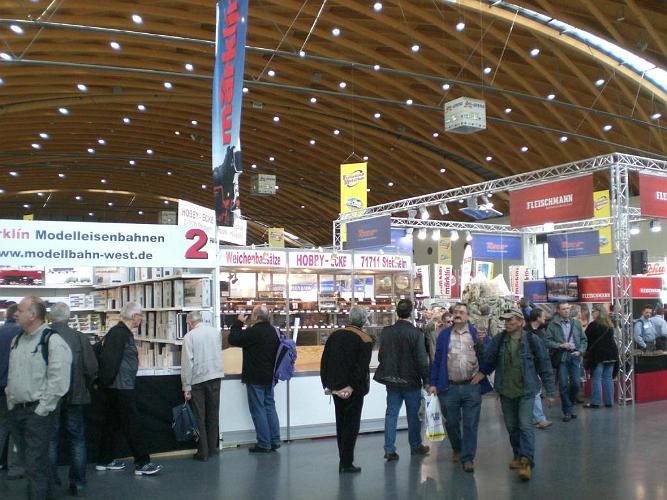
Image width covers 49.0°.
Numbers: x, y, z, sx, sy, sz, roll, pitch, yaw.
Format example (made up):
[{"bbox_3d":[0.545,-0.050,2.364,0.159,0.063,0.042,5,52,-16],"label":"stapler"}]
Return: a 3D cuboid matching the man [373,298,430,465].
[{"bbox_3d":[0.815,1.512,8.650,0.570,1.800,0.450,-1,-5,14],"label":"man"}]

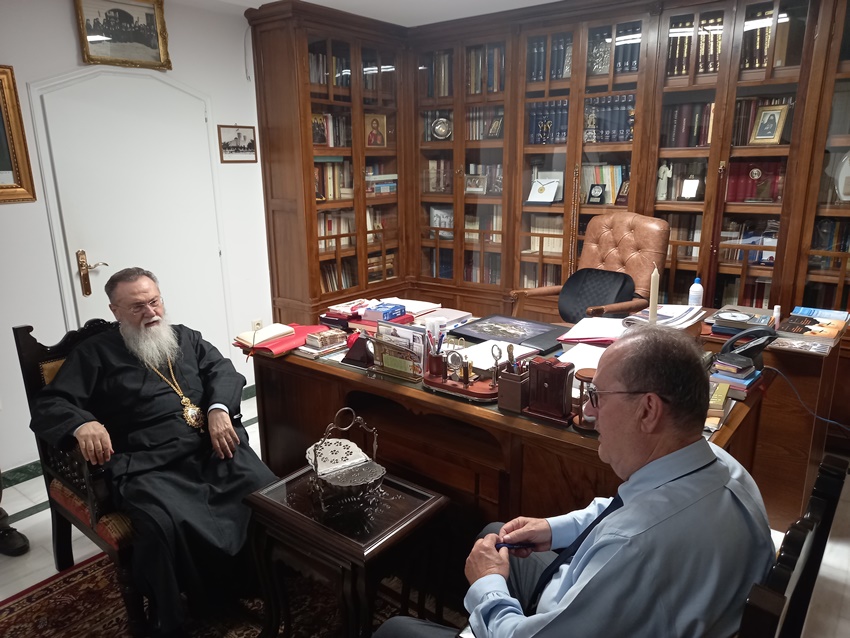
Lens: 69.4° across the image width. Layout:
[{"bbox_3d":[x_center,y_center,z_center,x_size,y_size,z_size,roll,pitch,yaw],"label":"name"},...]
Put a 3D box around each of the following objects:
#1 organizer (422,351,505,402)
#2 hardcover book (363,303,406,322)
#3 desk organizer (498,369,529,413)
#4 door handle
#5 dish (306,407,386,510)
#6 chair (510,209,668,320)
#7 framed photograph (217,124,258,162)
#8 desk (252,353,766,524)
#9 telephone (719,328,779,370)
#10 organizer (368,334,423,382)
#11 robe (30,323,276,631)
[{"bbox_3d":[0.139,0.177,2.145,0.335,0.140,0.140,11,18,37],"label":"organizer"},{"bbox_3d":[-0.203,-0.035,2.879,0.145,0.037,0.145,10,18,36],"label":"hardcover book"},{"bbox_3d":[0.292,0.231,1.974,0.082,0.120,0.082,10,18,36],"label":"desk organizer"},{"bbox_3d":[-1.743,-0.247,3.236,0.060,0.245,0.145,10,18,36],"label":"door handle"},{"bbox_3d":[-0.231,0.431,1.894,0.200,0.305,0.245,-12,18,-37],"label":"dish"},{"bbox_3d":[0.848,0.058,3.461,0.660,1.260,0.660,-8,16,-25],"label":"chair"},{"bbox_3d":[-1.163,-1.093,3.851,0.020,0.224,0.277,10,18,36],"label":"framed photograph"},{"bbox_3d":[0.310,0.531,2.613,1.860,0.780,1.110,11,18,37],"label":"desk"},{"bbox_3d":[1.253,0.103,2.365,0.200,0.150,0.190,10,18,36],"label":"telephone"},{"bbox_3d":[-0.102,0.139,2.319,0.250,0.135,0.100,10,18,36],"label":"organizer"},{"bbox_3d":[-0.902,0.514,2.179,0.820,1.010,0.670,11,19,39],"label":"robe"}]

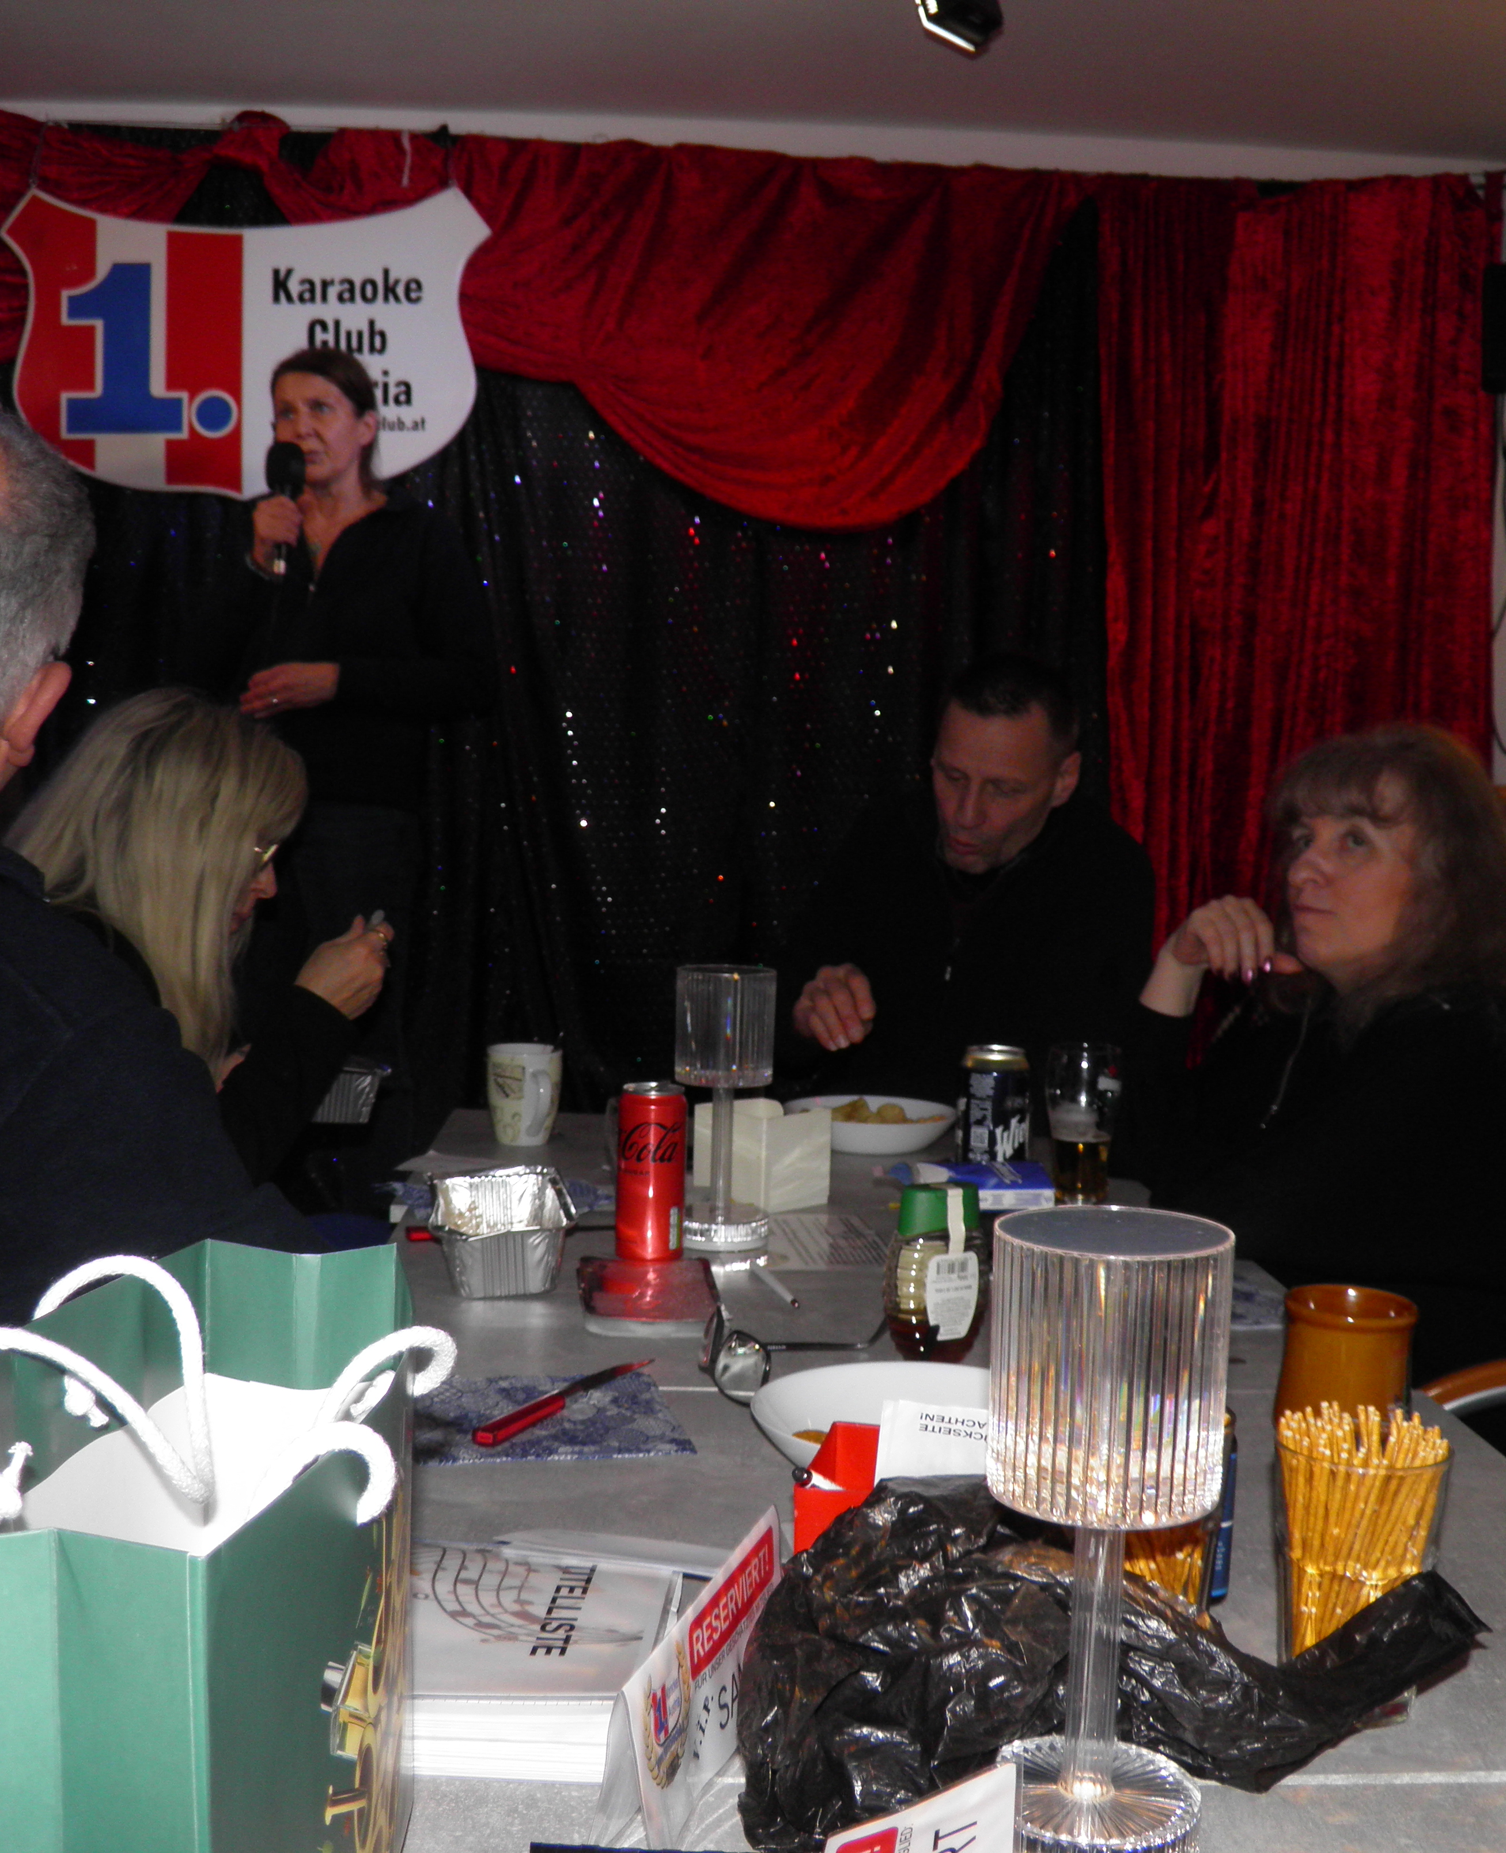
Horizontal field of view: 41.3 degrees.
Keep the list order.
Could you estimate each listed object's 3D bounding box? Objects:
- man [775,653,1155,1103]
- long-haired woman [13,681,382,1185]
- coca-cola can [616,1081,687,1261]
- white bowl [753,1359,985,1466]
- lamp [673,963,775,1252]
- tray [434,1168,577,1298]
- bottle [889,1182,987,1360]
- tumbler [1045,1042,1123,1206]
[{"bbox_3d":[0.265,0.335,2.409,0.500,1.300,0.630,3,4,17],"label":"man"},{"bbox_3d":[-0.613,0.383,1.914,0.620,1.220,0.480,1,4,-9],"label":"long-haired woman"},{"bbox_3d":[-0.086,0.210,1.718,0.058,0.145,0.058,2,4,0],"label":"coca-cola can"},{"bbox_3d":[0.096,0.304,1.163,0.196,0.050,0.196,2,4,0],"label":"white bowl"},{"bbox_3d":[-0.026,0.159,1.775,0.089,0.243,0.089,2,4,0],"label":"lamp"},{"bbox_3d":[-0.212,0.256,1.668,0.115,0.053,0.180,1,4,-15],"label":"tray"},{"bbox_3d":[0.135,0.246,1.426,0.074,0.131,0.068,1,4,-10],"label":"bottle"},{"bbox_3d":[0.330,0.199,1.989,0.075,0.155,0.075,2,4,0],"label":"tumbler"}]

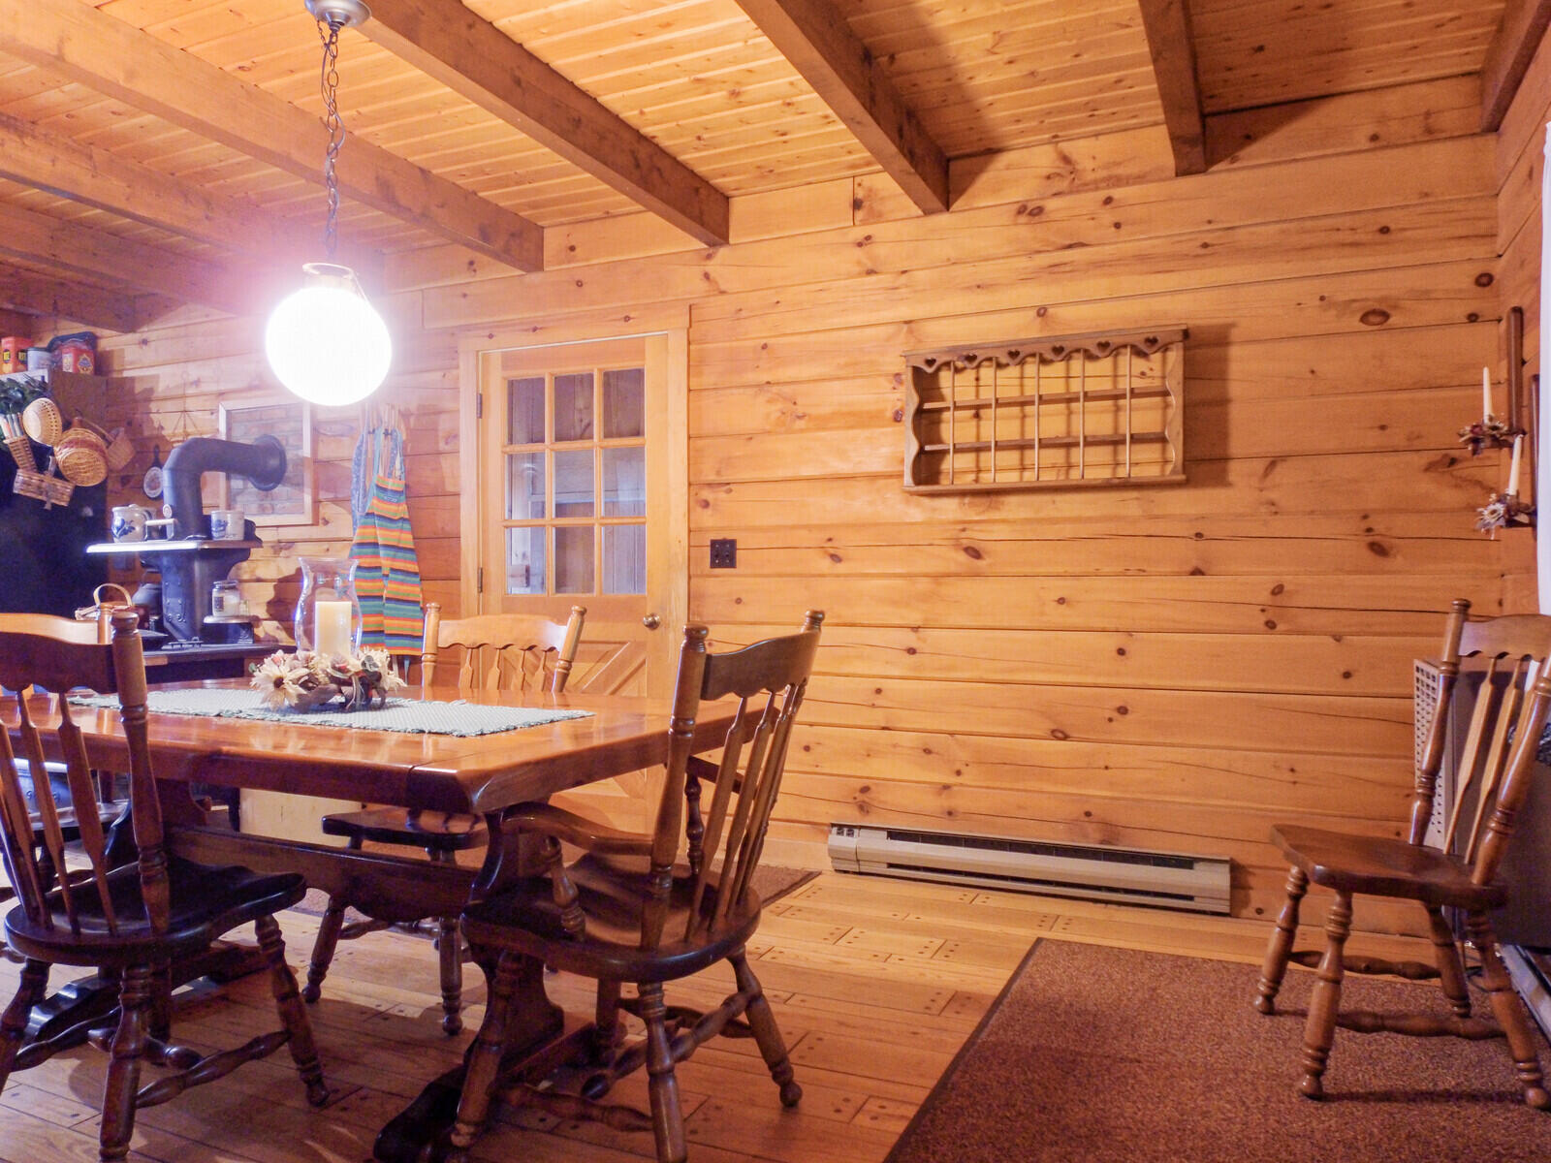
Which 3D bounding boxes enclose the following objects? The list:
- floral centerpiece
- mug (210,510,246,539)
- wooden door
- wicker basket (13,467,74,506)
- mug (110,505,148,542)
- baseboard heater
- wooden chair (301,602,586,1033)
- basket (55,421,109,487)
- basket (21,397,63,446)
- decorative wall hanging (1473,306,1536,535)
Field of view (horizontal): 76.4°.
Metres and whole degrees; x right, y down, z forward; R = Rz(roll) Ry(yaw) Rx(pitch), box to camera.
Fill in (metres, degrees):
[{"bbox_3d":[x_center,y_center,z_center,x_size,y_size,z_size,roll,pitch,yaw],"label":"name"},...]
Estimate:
[{"bbox_3d":[-1.121,0.239,2.470,0.350,0.130,0.340,0,0,-24],"label":"floral centerpiece"},{"bbox_3d":[-2.301,-0.237,4.141,0.125,0.125,0.130,0,0,-29],"label":"mug"},{"bbox_3d":[-0.847,0.033,4.044,1.020,2.070,0.070,0,0,23],"label":"wooden door"},{"bbox_3d":[-3.586,-0.466,4.825,0.075,0.120,0.245,0,-10,23],"label":"wicker basket"},{"bbox_3d":[-2.843,-0.253,4.335,0.138,0.148,0.122,0,0,-33],"label":"mug"},{"bbox_3d":[0.807,0.953,3.315,1.314,0.172,0.066,0,0,23],"label":"baseboard heater"},{"bbox_3d":[-0.862,0.566,2.627,0.510,0.985,0.530,0,0,25],"label":"wooden chair"},{"bbox_3d":[-3.483,-0.629,4.941,0.235,0.250,0.150,0,22,-40],"label":"basket"},{"bbox_3d":[-3.558,-0.768,4.789,0.230,0.230,0.100,9,3,22],"label":"basket"},{"bbox_3d":[1.902,-0.420,2.580,0.120,0.600,0.290,0,0,25],"label":"decorative wall hanging"}]

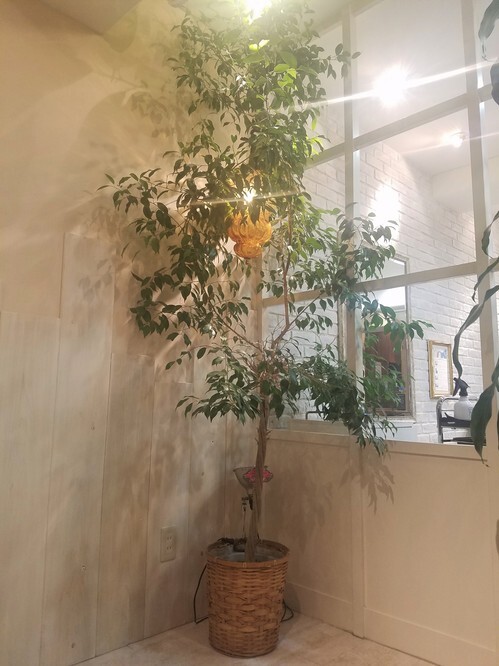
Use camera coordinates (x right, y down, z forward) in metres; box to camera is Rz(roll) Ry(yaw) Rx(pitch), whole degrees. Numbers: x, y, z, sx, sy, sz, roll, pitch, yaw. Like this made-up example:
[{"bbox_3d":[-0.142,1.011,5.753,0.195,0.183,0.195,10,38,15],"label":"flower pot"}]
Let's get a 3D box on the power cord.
[{"bbox_3d":[-0.012,1.008,1.950,0.400,0.240,0.180,1,-8,0],"label":"power cord"}]

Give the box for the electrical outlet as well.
[{"bbox_3d":[-0.303,0.801,1.891,0.070,0.120,0.010,8,-10,-43],"label":"electrical outlet"}]

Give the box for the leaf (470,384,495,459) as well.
[{"bbox_3d":[0.606,0.226,1.300,0.055,0.195,0.040,5,-7,17],"label":"leaf"}]

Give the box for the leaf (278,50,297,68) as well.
[{"bbox_3d":[0.151,-1.072,1.960,0.042,0.090,0.015,-49,-15,16],"label":"leaf"}]

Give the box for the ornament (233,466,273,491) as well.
[{"bbox_3d":[0.011,0.550,1.890,0.150,0.090,0.060,1,-8,0],"label":"ornament"}]

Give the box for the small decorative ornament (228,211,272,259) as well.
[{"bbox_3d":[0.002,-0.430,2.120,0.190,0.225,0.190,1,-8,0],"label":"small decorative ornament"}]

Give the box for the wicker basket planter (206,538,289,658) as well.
[{"bbox_3d":[-0.011,0.950,1.799,0.295,0.305,0.295,1,-8,0],"label":"wicker basket planter"}]

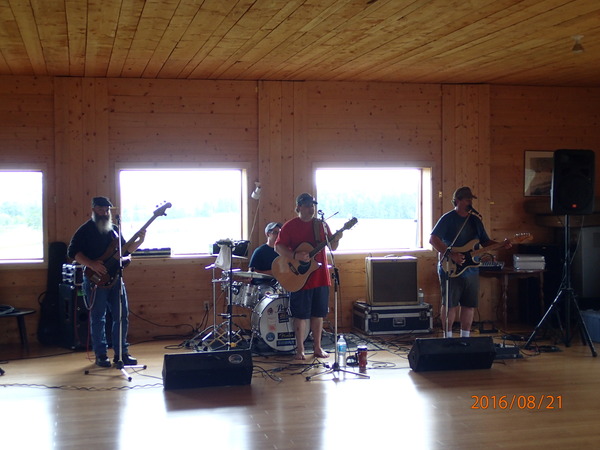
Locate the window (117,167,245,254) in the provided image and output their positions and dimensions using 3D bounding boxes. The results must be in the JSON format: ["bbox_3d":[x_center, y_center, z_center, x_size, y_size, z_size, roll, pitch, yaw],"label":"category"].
[{"bbox_3d":[-1.400,-0.143,10.120,1.500,1.060,0.130,-1,2,-14],"label":"window"}]

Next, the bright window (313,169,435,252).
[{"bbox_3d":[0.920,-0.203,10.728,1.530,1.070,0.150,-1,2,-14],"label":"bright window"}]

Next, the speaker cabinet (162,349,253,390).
[{"bbox_3d":[-0.844,1.273,7.636,0.770,0.300,0.400,-1,2,-13],"label":"speaker cabinet"}]

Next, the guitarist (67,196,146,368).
[{"bbox_3d":[-1.989,0.547,8.624,0.660,1.700,0.520,-2,3,-28],"label":"guitarist"}]

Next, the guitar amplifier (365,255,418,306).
[{"bbox_3d":[1.108,0.671,10.376,0.590,0.580,0.270,-1,2,-14],"label":"guitar amplifier"}]

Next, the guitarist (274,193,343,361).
[{"bbox_3d":[0.077,0.508,8.779,0.600,1.710,0.500,-2,2,-20],"label":"guitarist"}]

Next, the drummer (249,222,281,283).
[{"bbox_3d":[-0.225,0.662,9.654,0.600,1.340,0.750,-1,2,-22],"label":"drummer"}]

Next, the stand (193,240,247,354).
[{"bbox_3d":[-0.825,0.763,8.977,0.520,1.200,0.480,0,2,0],"label":"stand"}]

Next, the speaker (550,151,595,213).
[{"bbox_3d":[2.889,-0.462,9.110,0.440,0.690,0.380,-1,2,1],"label":"speaker"}]

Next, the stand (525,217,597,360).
[{"bbox_3d":[2.804,0.602,9.032,0.740,1.460,0.680,0,2,0],"label":"stand"}]

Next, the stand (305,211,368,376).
[{"bbox_3d":[0.340,0.630,8.034,0.580,1.520,0.600,-1,2,0],"label":"stand"}]

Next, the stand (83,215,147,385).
[{"bbox_3d":[-1.756,0.658,8.011,0.560,1.500,0.600,0,2,0],"label":"stand"}]

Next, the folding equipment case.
[{"bbox_3d":[1.157,1.132,10.424,0.810,0.320,0.480,-1,2,-12],"label":"folding equipment case"}]

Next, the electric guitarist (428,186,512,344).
[{"bbox_3d":[1.853,0.462,9.217,0.820,1.740,0.550,-1,2,-20],"label":"electric guitarist"}]

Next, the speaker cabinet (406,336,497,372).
[{"bbox_3d":[1.429,1.219,8.234,0.750,0.310,0.400,-1,2,-9],"label":"speaker cabinet"}]

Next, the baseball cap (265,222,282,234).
[{"bbox_3d":[-0.281,0.040,9.750,0.270,0.140,0.180,1,3,40],"label":"baseball cap"}]

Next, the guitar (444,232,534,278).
[{"bbox_3d":[2.008,0.313,9.000,1.000,0.330,0.080,-21,-1,-2],"label":"guitar"}]

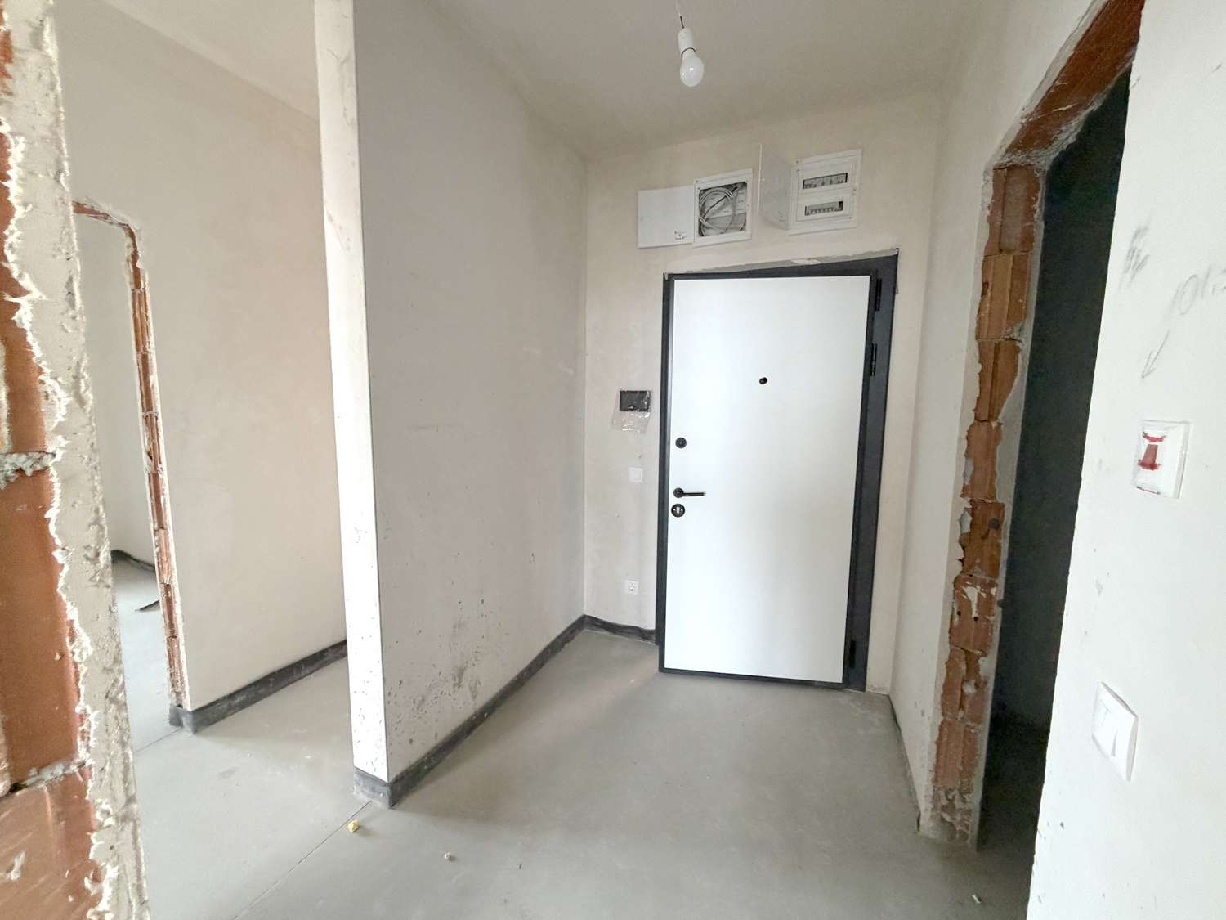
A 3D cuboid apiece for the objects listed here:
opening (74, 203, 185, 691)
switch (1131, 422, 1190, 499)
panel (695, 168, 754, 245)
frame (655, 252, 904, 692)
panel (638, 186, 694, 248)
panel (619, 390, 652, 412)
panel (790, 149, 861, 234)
[{"bbox_3d":[-1.994,0.150,1.637,0.159,2.023,0.799,4,7,24],"label":"opening"},{"bbox_3d":[0.610,-0.003,0.557,0.012,0.080,0.077,4,7,24],"label":"switch"},{"bbox_3d":[0.556,-1.273,2.523,0.293,0.334,0.050,4,7,24],"label":"panel"},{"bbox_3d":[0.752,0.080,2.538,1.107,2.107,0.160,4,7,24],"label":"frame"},{"bbox_3d":[0.280,-1.271,2.607,0.292,0.286,0.025,3,7,16],"label":"panel"},{"bbox_3d":[0.120,-0.333,2.805,0.184,0.116,0.022,4,7,24],"label":"panel"},{"bbox_3d":[0.993,-1.246,2.332,0.300,0.334,0.050,4,7,24],"label":"panel"}]

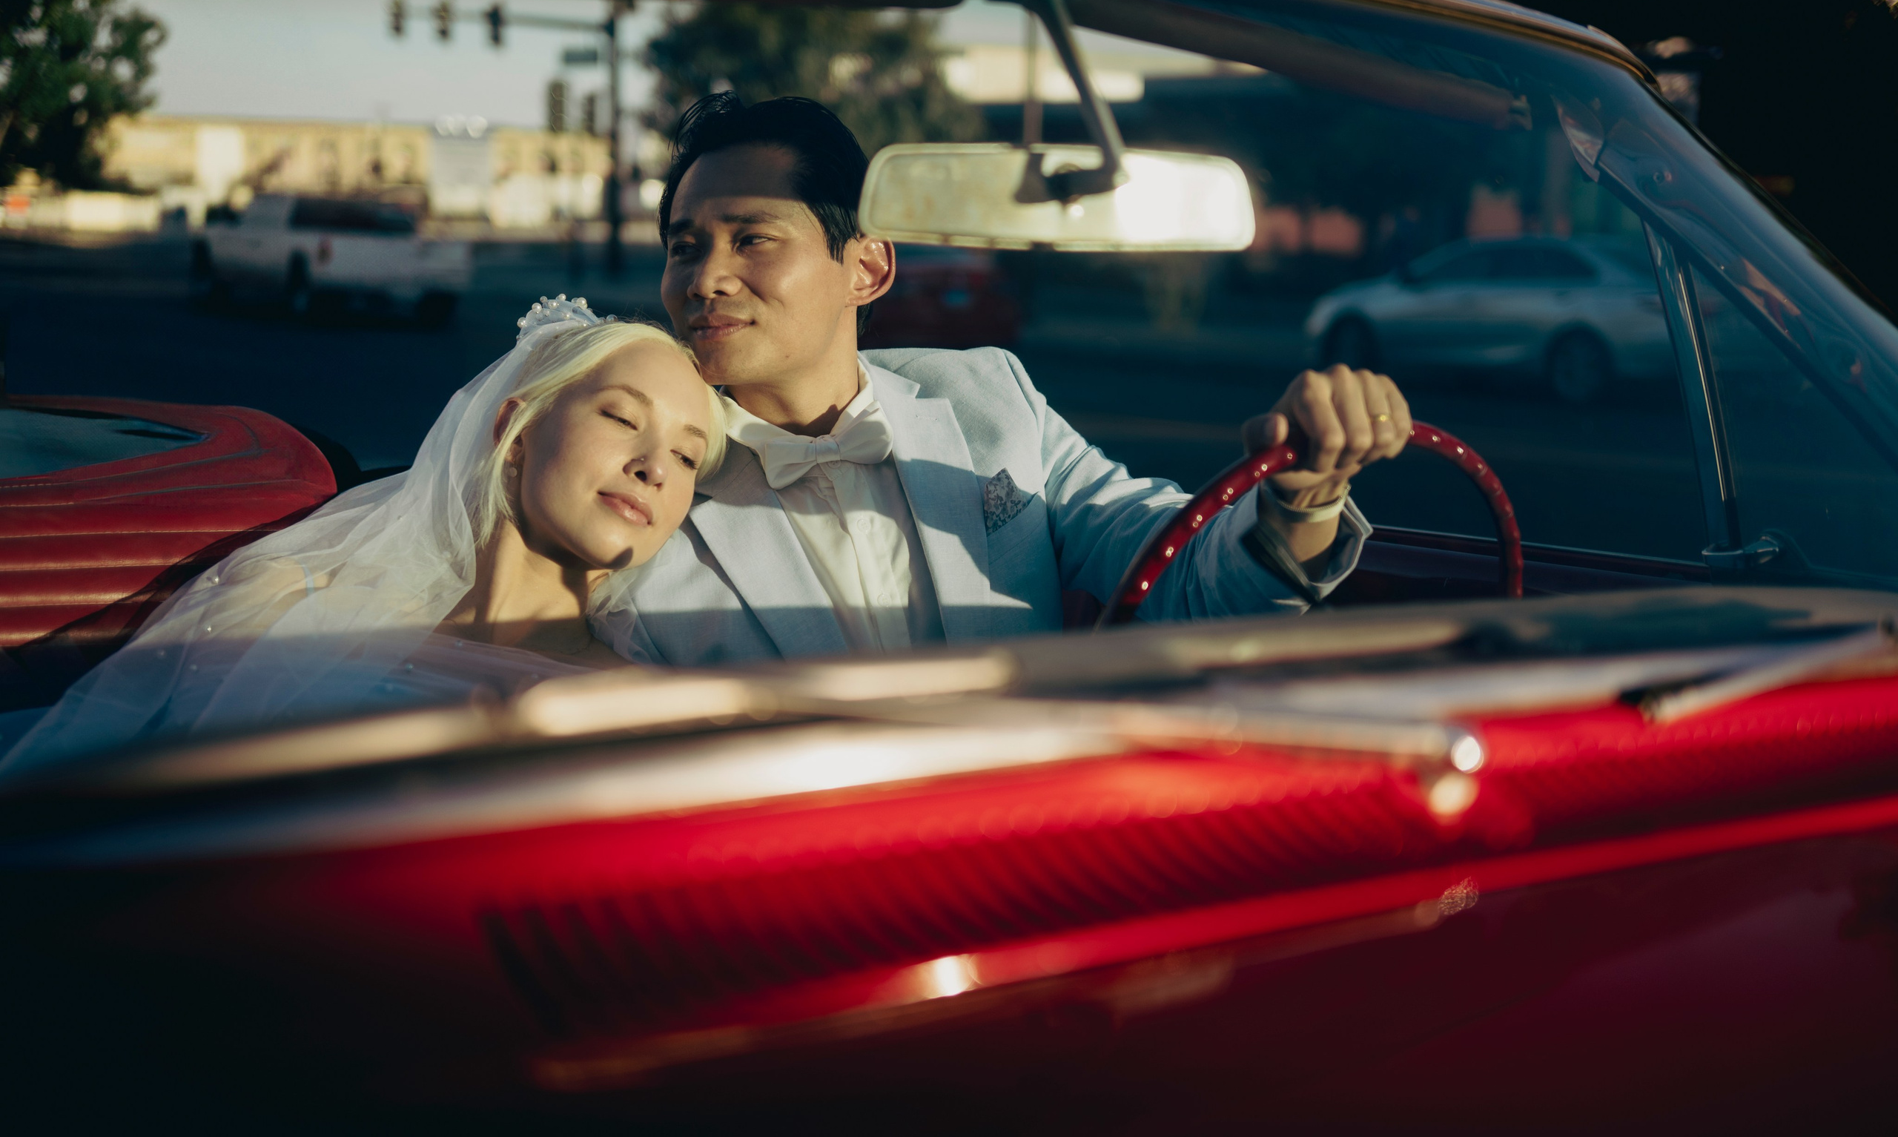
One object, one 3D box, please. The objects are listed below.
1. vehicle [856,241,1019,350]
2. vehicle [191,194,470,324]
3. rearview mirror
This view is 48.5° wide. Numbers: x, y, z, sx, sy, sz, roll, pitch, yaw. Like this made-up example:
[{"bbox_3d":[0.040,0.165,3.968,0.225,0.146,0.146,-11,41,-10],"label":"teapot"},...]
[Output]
[{"bbox_3d":[-1.142,-3.616,27.300,1.820,1.460,4.600,-3,10,-33],"label":"vehicle"},{"bbox_3d":[-8.664,-4.344,29.300,1.870,1.730,5.400,-4,10,-36],"label":"vehicle"},{"bbox_3d":[0.071,-0.242,1.380,0.260,0.063,0.035,1,6,-8],"label":"rearview mirror"}]

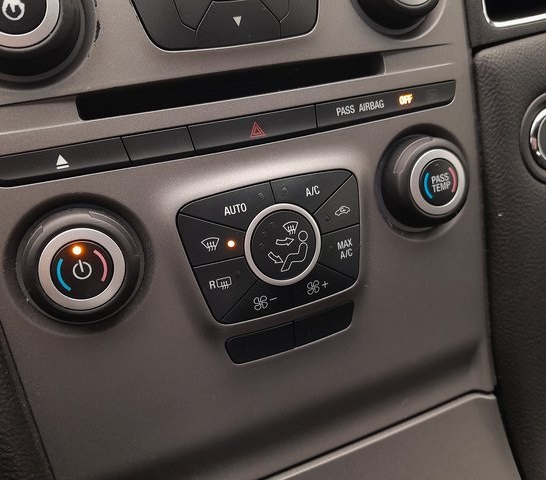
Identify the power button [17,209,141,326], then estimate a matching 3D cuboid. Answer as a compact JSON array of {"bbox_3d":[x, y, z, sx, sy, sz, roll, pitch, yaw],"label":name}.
[{"bbox_3d":[-0.072,0.010,0.189,0.045,0.045,0.015,-14,11,-18],"label":"power button"}]

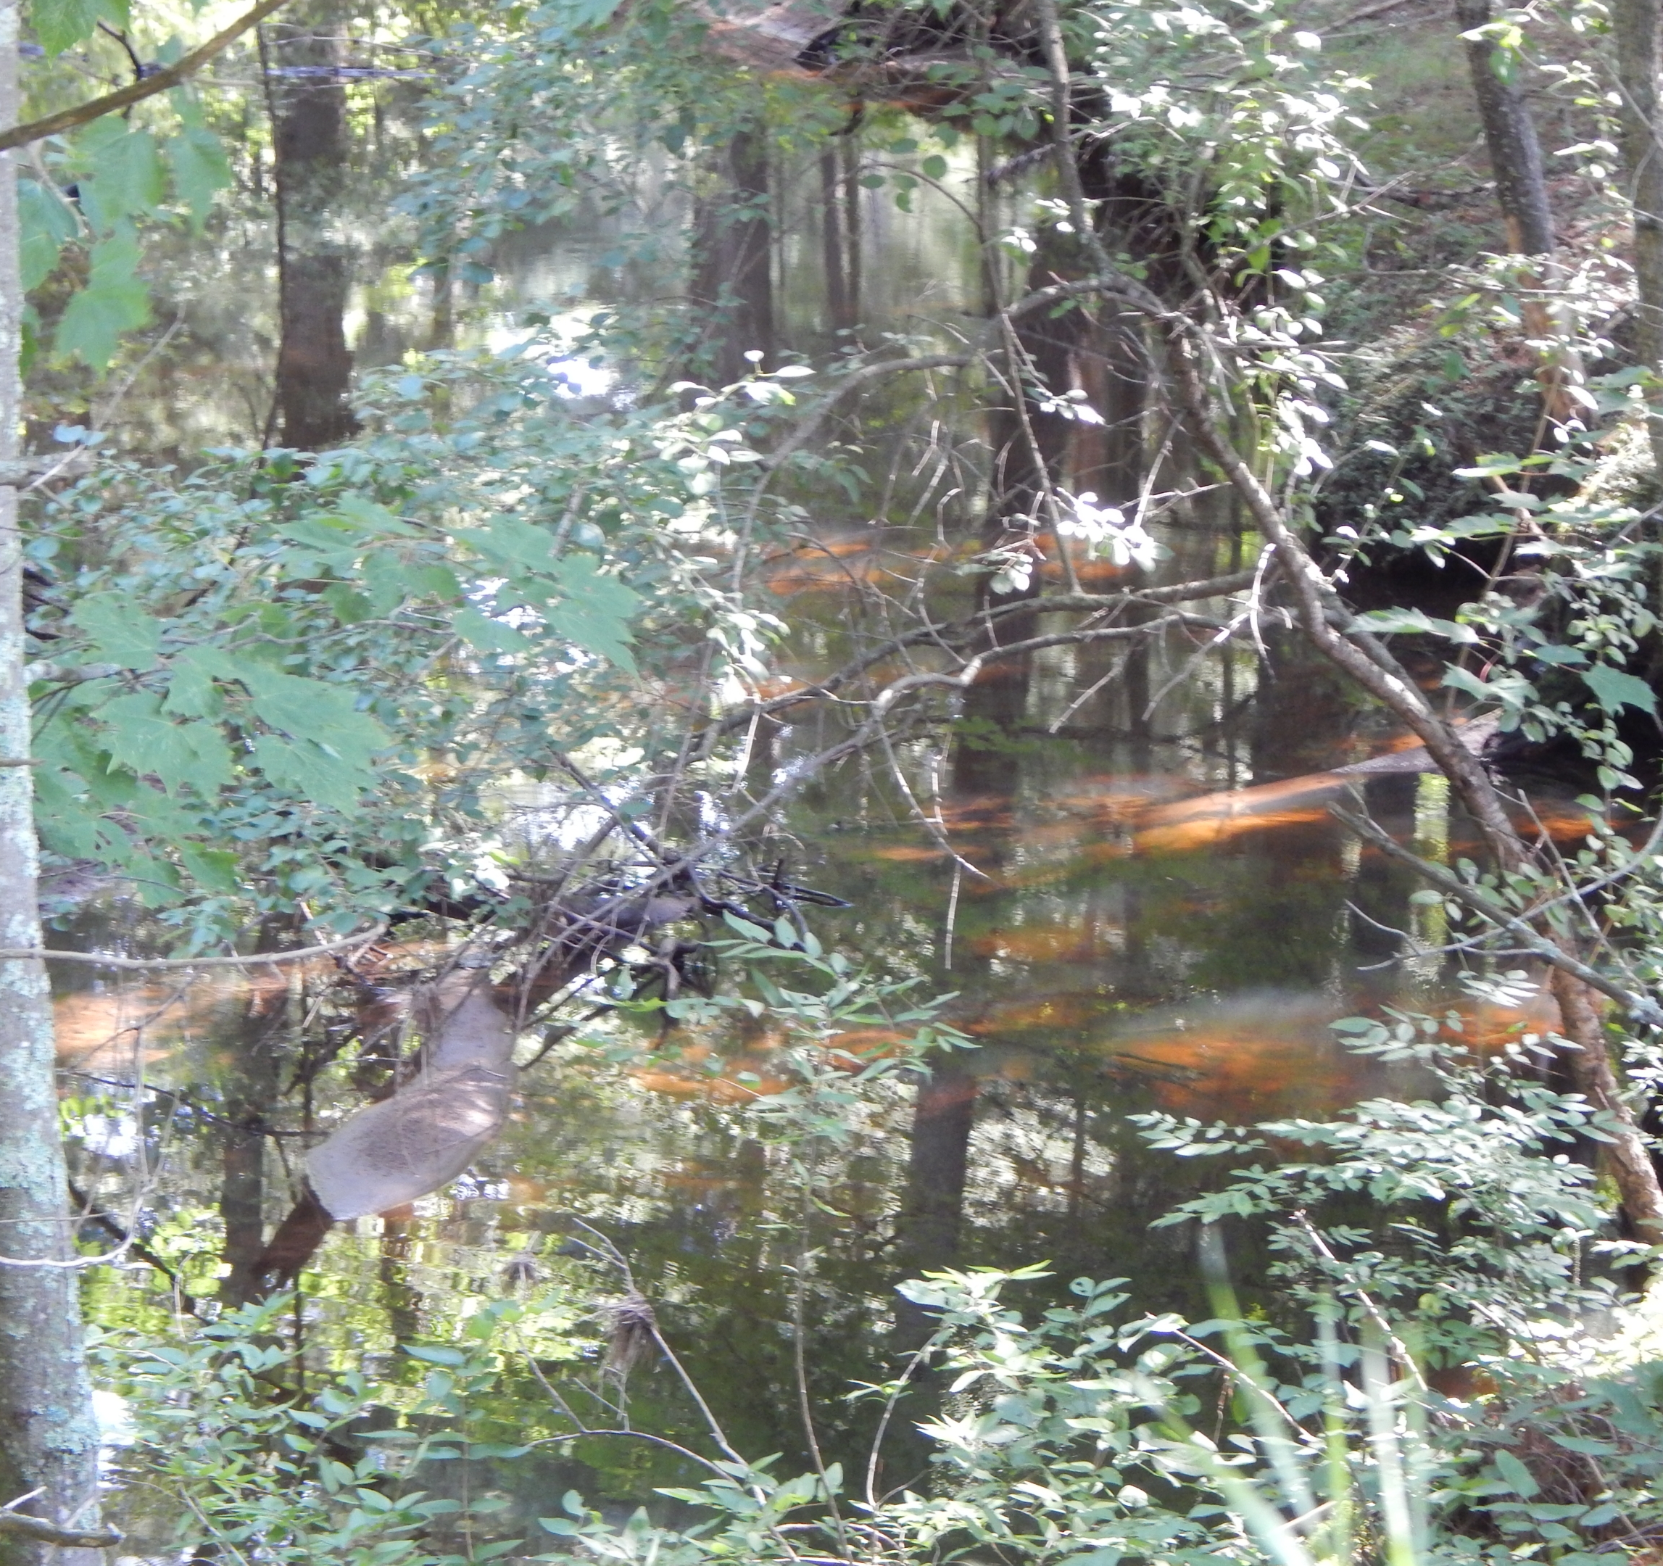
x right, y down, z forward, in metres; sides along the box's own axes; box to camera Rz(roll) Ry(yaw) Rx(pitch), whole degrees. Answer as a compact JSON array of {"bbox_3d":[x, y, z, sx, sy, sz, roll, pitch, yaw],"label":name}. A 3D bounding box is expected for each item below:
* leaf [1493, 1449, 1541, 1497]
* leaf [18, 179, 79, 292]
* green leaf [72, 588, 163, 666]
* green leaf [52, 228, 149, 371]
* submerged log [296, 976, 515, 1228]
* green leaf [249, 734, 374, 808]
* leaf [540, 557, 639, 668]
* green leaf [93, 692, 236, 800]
[{"bbox_3d":[0.722,0.726,7.300,0.030,0.060,0.020,-38,0,7],"label":"leaf"},{"bbox_3d":[-0.680,-0.462,5.850,0.070,0.096,0.035,0,13,0],"label":"leaf"},{"bbox_3d":[-0.603,-0.131,5.850,0.077,0.066,0.050,0,13,0],"label":"green leaf"},{"bbox_3d":[-0.599,-0.398,5.700,0.079,0.114,0.035,0,13,0],"label":"green leaf"},{"bbox_3d":[-0.654,0.482,10.700,0.240,0.270,0.750,6,14,26],"label":"submerged log"},{"bbox_3d":[-0.435,-0.010,5.800,0.105,0.063,0.050,0,13,0],"label":"green leaf"},{"bbox_3d":[-0.205,-0.145,5.900,0.085,0.094,0.050,0,13,0],"label":"leaf"},{"bbox_3d":[-0.558,-0.031,5.800,0.119,0.090,0.050,0,13,0],"label":"green leaf"}]

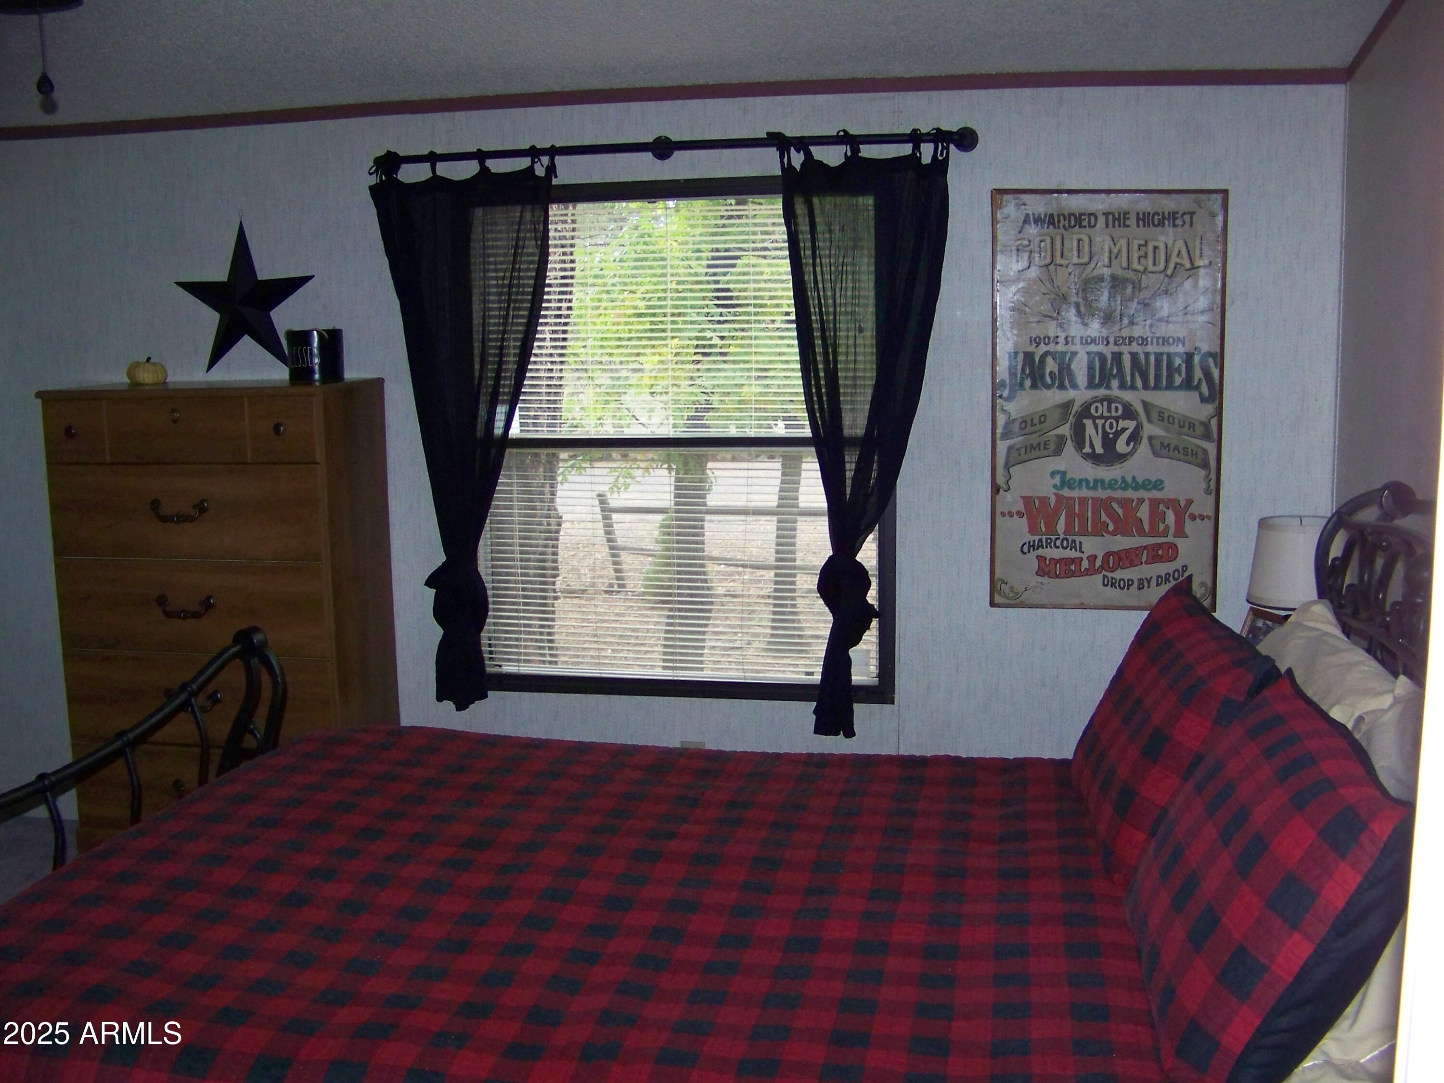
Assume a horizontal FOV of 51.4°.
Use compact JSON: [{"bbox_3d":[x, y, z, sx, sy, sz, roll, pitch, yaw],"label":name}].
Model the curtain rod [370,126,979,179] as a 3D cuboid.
[{"bbox_3d":[-0.157,-1.061,4.080,1.681,0.070,0.110,1,8,11],"label":"curtain rod"}]

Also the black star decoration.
[{"bbox_3d":[-1.396,-0.717,4.397,0.448,0.438,0.060,1,8,11],"label":"black star decoration"}]

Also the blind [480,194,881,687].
[{"bbox_3d":[-0.132,-0.276,4.263,1.143,1.360,0.040,1,8,11],"label":"blind"}]

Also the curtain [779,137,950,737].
[{"bbox_3d":[0.385,-0.257,4.064,0.449,1.626,0.120,1,8,11],"label":"curtain"}]

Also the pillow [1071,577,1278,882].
[{"bbox_3d":[0.804,0.316,2.639,0.170,0.480,0.670,30,11,0],"label":"pillow"}]

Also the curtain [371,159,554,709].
[{"bbox_3d":[-0.713,-0.287,4.269,0.533,1.585,0.120,1,8,11],"label":"curtain"}]

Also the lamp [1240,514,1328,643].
[{"bbox_3d":[1.274,0.167,3.339,0.240,0.450,0.240,1,8,11],"label":"lamp"}]

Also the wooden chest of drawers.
[{"bbox_3d":[-1.401,0.250,4.311,0.815,1.399,0.428,0,8,10],"label":"wooden chest of drawers"}]

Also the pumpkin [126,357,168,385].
[{"bbox_3d":[-1.637,-0.485,4.274,0.116,0.078,0.116,1,8,11],"label":"pumpkin"}]

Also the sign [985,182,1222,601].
[{"bbox_3d":[1.023,-0.367,4.007,0.597,1.117,0.022,1,8,11],"label":"sign"}]

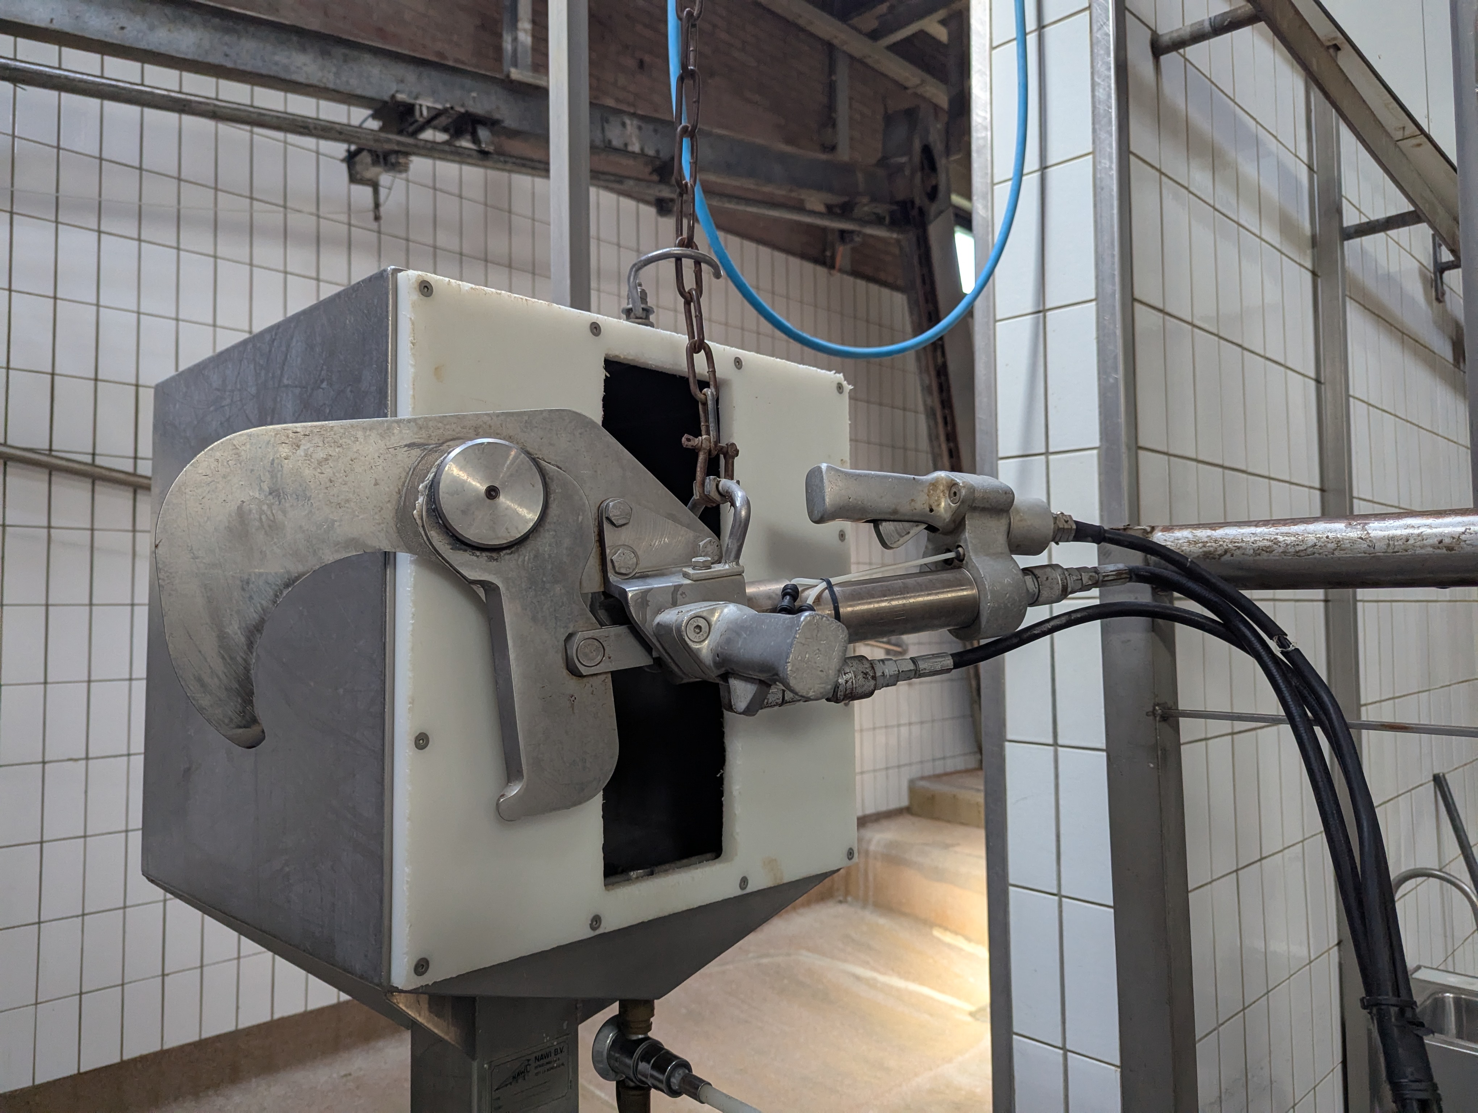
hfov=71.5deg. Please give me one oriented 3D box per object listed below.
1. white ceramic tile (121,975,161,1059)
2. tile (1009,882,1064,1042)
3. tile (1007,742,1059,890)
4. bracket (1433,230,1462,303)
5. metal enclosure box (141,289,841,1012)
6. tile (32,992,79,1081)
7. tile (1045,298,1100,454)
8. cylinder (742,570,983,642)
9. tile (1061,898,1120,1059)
[{"bbox_3d":[-1.951,1.509,3.361,0.114,0.239,0.012,3,-4,-44],"label":"white ceramic tile"},{"bbox_3d":[0.500,0.685,1.719,0.088,0.239,0.012,-3,-4,43],"label":"tile"},{"bbox_3d":[0.498,0.441,1.733,0.088,0.239,0.012,-3,-4,43],"label":"tile"},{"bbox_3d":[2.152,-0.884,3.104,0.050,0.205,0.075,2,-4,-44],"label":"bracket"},{"bbox_3d":[-0.243,0.086,1.056,0.500,0.540,0.505,-3,-4,43],"label":"metal enclosure box"},{"bbox_3d":[-2.121,1.502,3.194,0.114,0.239,0.012,3,-4,-44],"label":"tile"},{"bbox_3d":[0.560,-0.297,1.708,0.088,0.239,0.012,-3,-4,43],"label":"tile"},{"bbox_3d":[0.108,0.043,0.844,0.220,0.051,0.051,-3,-1,-28],"label":"cylinder"},{"bbox_3d":[0.568,0.681,1.655,0.088,0.239,0.012,-3,-4,43],"label":"tile"}]

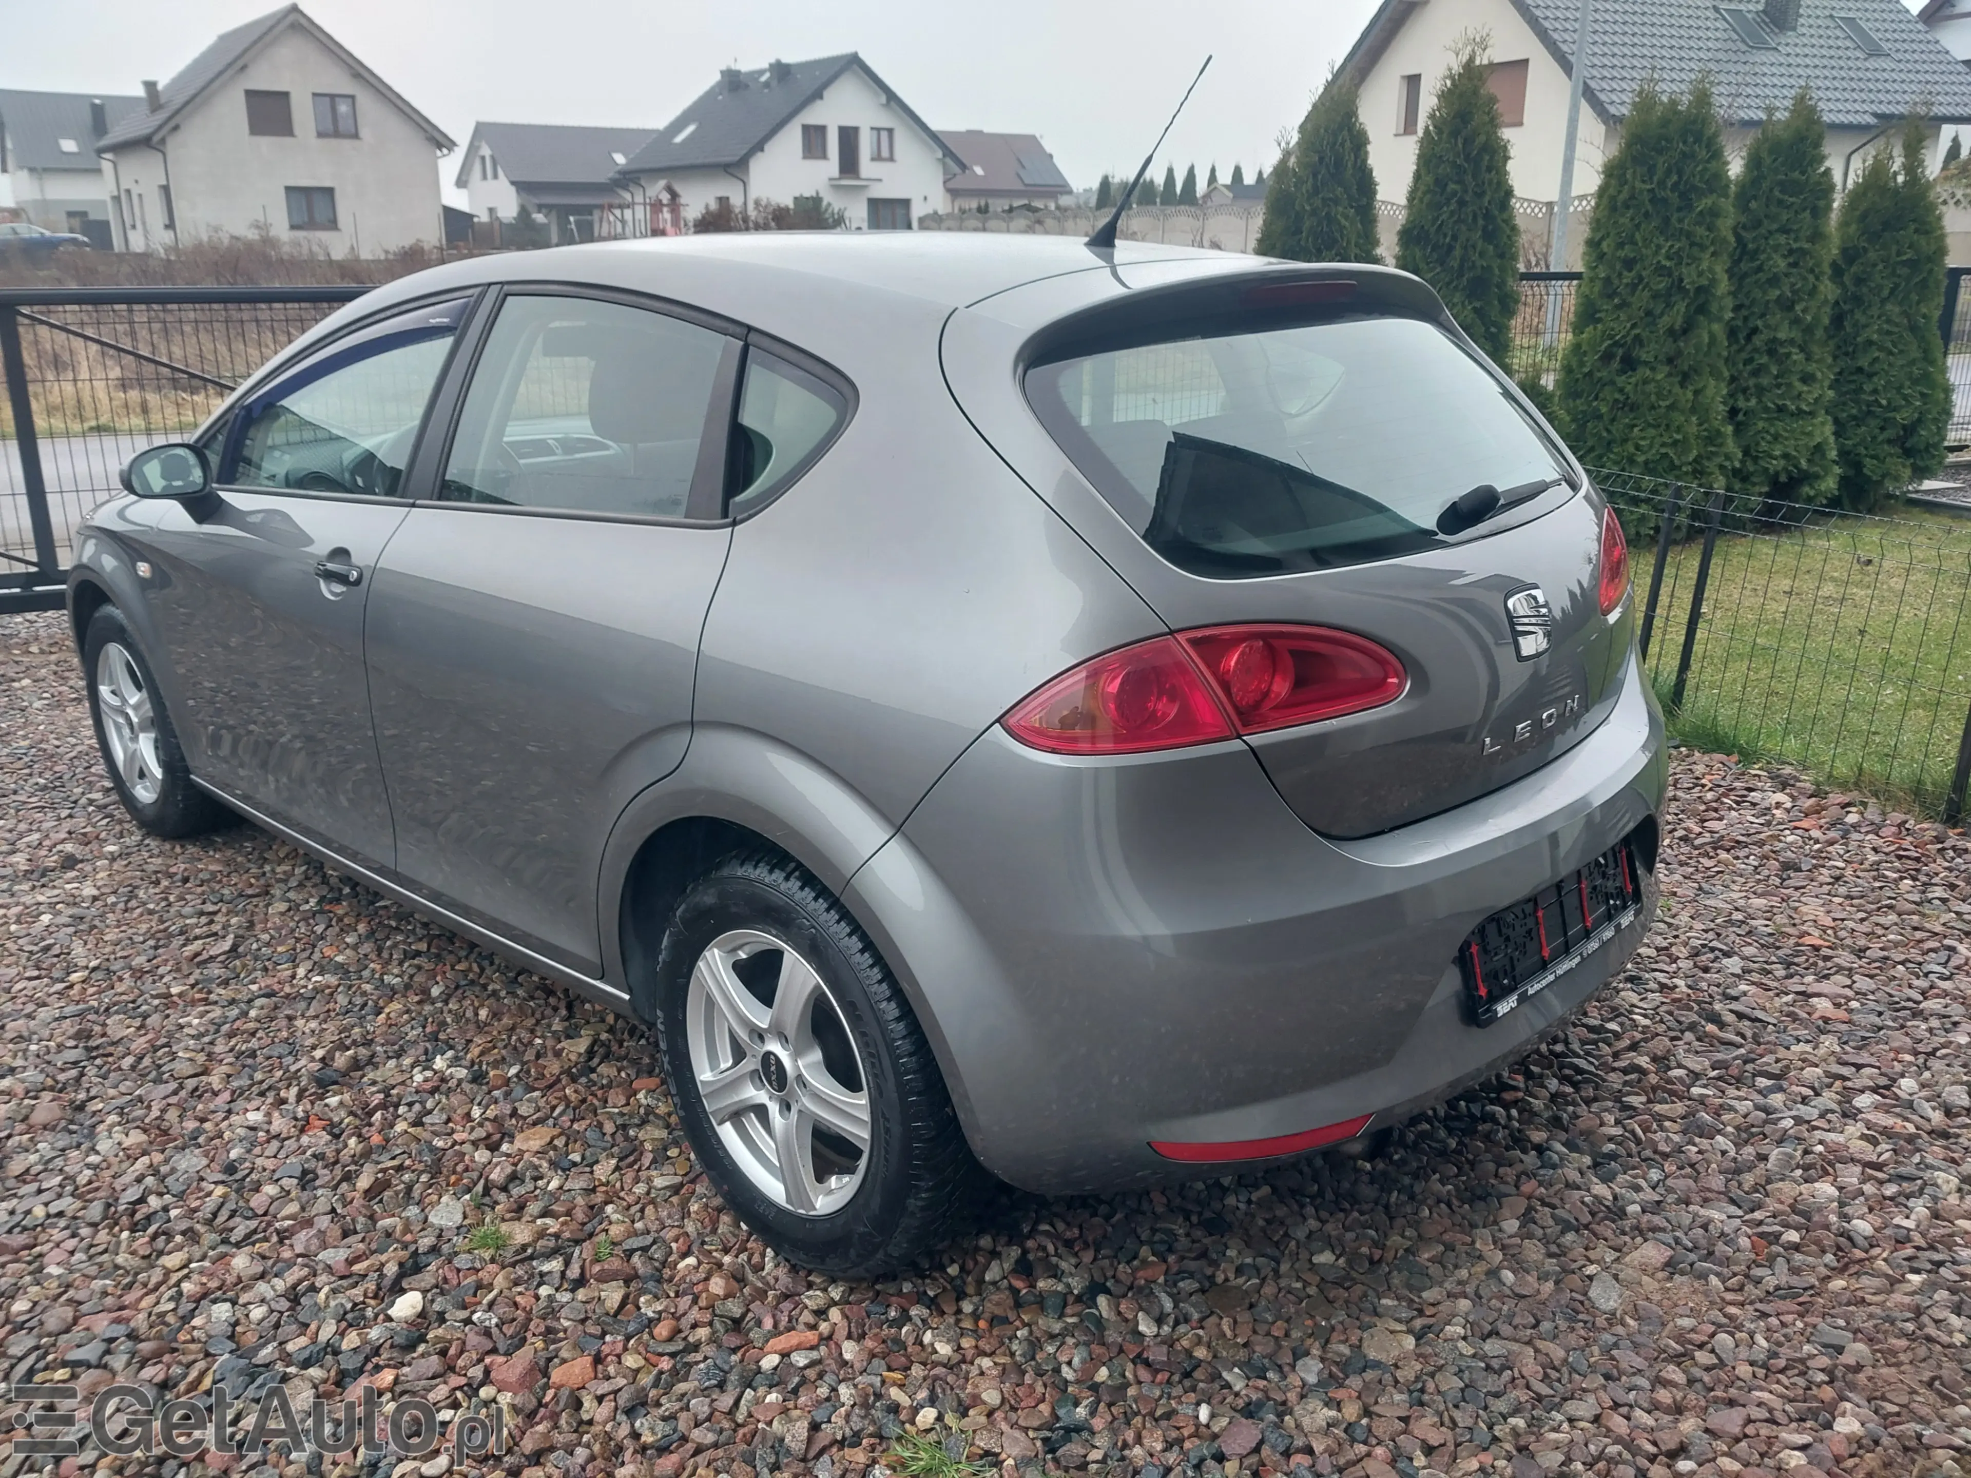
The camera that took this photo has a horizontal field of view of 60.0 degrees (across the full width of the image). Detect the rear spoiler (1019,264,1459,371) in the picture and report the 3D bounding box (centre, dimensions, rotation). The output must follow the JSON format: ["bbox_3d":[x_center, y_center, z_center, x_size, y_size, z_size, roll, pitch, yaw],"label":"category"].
[{"bbox_3d":[0.410,-0.664,2.618,1.090,0.130,0.230,-16,23,-42],"label":"rear spoiler"}]

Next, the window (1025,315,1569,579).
[{"bbox_3d":[0.520,-0.451,2.567,1.100,0.430,0.090,-16,-19,-42],"label":"window"}]

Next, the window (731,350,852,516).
[{"bbox_3d":[-0.283,-0.424,2.382,0.220,0.240,0.050,16,-1,35],"label":"window"}]

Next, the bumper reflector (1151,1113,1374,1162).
[{"bbox_3d":[0.355,0.499,2.183,0.320,0.045,0.055,-7,18,-20],"label":"bumper reflector"}]

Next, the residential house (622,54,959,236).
[{"bbox_3d":[-8.197,-24.367,72.138,10.933,7.791,10.279,-12,21,-35],"label":"residential house"}]

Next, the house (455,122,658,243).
[{"bbox_3d":[-22.108,-31.224,96.872,13.000,6.626,8.717,-12,20,-34],"label":"house"}]

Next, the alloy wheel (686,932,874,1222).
[{"bbox_3d":[-0.251,0.465,2.516,0.150,0.420,0.420,-16,23,-42],"label":"alloy wheel"}]

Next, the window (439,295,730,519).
[{"bbox_3d":[-0.611,-0.508,2.679,0.830,0.370,0.060,16,-1,43],"label":"window"}]

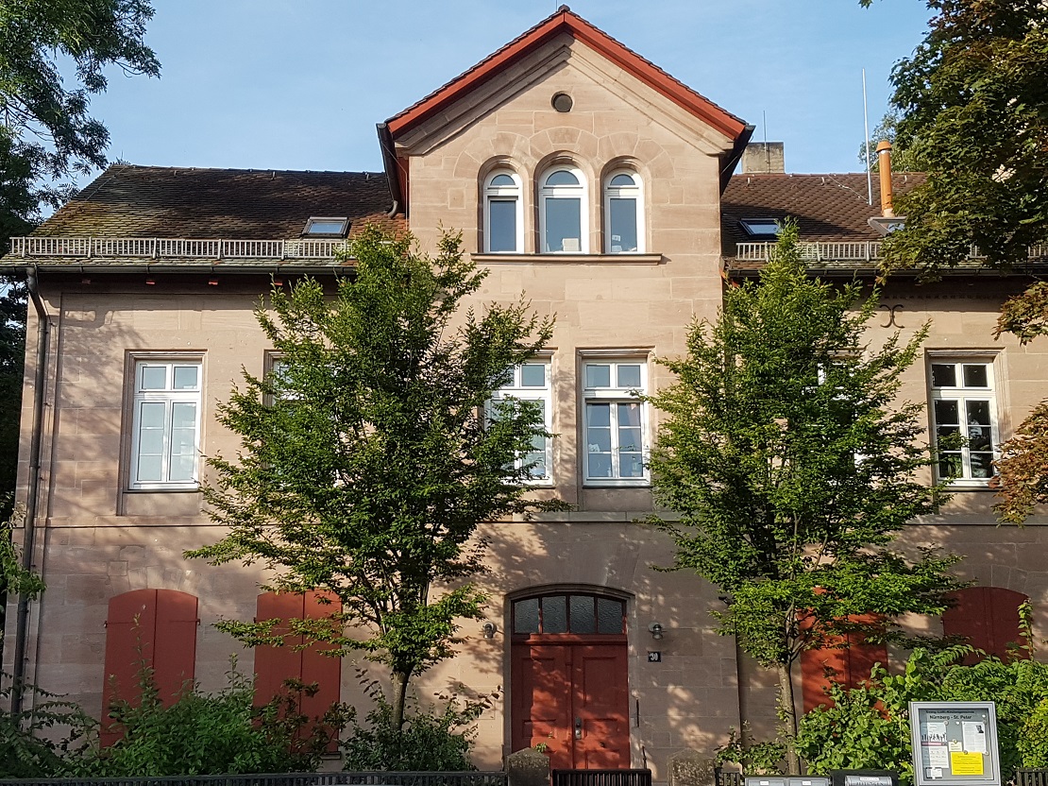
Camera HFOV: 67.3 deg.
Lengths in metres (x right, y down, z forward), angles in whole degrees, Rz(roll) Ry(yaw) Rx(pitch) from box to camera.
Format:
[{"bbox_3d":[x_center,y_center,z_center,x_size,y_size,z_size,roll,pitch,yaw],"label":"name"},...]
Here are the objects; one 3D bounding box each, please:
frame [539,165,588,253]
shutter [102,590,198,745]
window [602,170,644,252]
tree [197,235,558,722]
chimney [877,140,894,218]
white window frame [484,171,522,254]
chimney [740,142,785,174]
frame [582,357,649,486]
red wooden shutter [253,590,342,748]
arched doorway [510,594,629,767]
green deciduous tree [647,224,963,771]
[{"bbox_3d":[0.578,-2.679,11.463,0.731,1.338,0.140,0,-7,-2],"label":"frame"},{"bbox_3d":[-5.063,3.724,10.647,1.229,2.127,0.090,0,-7,-2],"label":"shutter"},{"bbox_3d":[1.469,-2.660,11.498,0.611,1.284,0.140,0,-7,-2],"label":"window"},{"bbox_3d":[-1.733,1.431,9.000,4.233,6.584,3.700,0,-7,-2],"label":"tree"},{"bbox_3d":[5.886,-3.478,12.800,0.240,1.272,0.240,0,-7,-2],"label":"chimney"},{"bbox_3d":[-0.287,-2.642,11.423,0.589,1.276,0.140,0,-7,-2],"label":"white window frame"},{"bbox_3d":[4.635,-4.525,15.300,0.844,0.800,0.650,0,-7,-2],"label":"chimney"},{"bbox_3d":[1.303,0.405,11.136,0.967,1.835,0.140,0,-7,-2],"label":"frame"},{"bbox_3d":[-3.086,3.776,10.723,1.184,2.141,0.090,0,-7,-2],"label":"red wooden shutter"},{"bbox_3d":[0.625,4.034,10.708,1.624,2.651,0.250,0,-7,-2],"label":"arched doorway"},{"bbox_3d":[3.259,1.447,9.100,3.647,6.701,3.500,0,-7,-2],"label":"green deciduous tree"}]

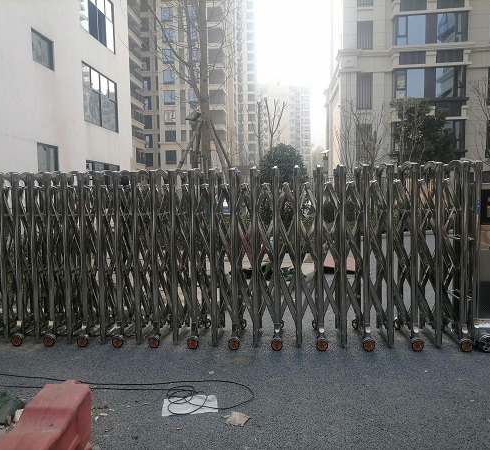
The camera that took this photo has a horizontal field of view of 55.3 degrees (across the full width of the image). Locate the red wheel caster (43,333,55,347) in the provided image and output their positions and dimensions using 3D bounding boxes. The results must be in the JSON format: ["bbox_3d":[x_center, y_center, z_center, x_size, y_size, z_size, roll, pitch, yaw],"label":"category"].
[{"bbox_3d":[-1.815,1.067,4.344,0.106,0.112,0.055,-1,4,5],"label":"red wheel caster"}]

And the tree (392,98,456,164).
[{"bbox_3d":[7.050,-2.575,18.691,2.451,4.866,2.328,-1,5,0],"label":"tree"}]

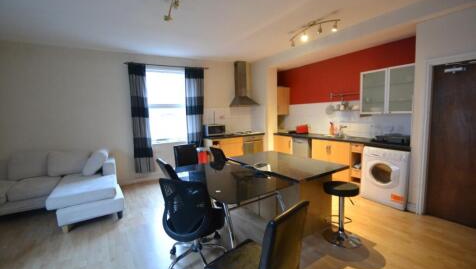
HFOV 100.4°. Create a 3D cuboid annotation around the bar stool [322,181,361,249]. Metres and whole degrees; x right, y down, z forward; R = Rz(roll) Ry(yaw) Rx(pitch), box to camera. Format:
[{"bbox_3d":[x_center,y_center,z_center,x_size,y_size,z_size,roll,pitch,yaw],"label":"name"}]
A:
[{"bbox_3d":[1.169,0.874,2.216,0.390,0.610,0.390,-5,7,-33],"label":"bar stool"}]

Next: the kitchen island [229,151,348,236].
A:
[{"bbox_3d":[0.677,0.756,3.070,0.950,0.700,1.550,-5,7,-33],"label":"kitchen island"}]

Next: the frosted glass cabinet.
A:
[{"bbox_3d":[2.487,-0.703,3.200,0.320,0.710,0.810,-5,7,-33],"label":"frosted glass cabinet"}]

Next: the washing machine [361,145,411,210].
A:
[{"bbox_3d":[2.444,0.622,3.164,0.570,0.850,0.597,-5,7,-33],"label":"washing machine"}]

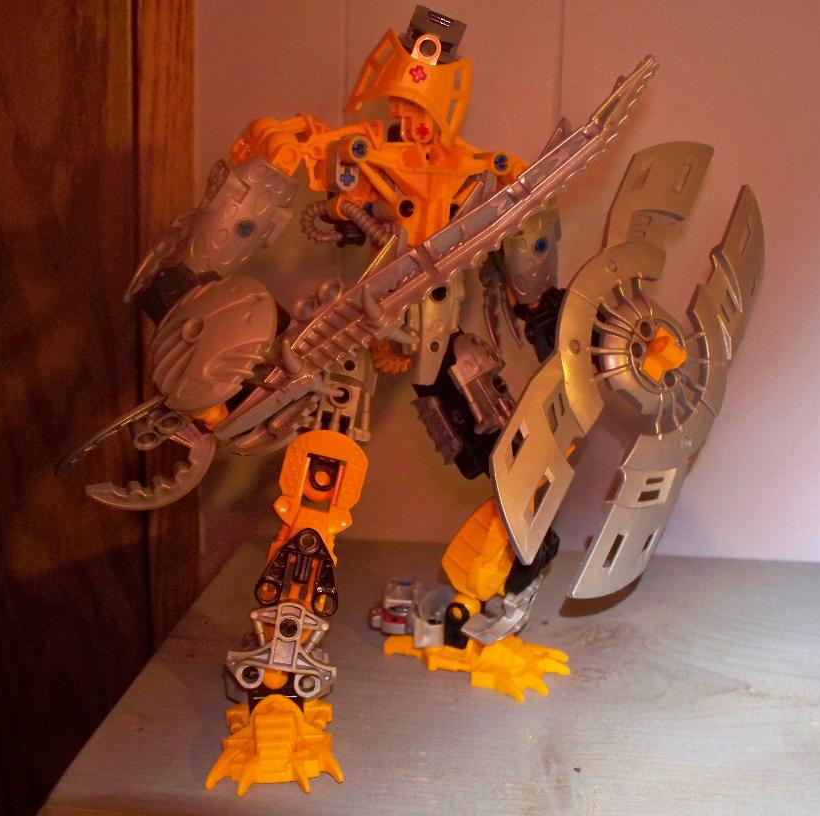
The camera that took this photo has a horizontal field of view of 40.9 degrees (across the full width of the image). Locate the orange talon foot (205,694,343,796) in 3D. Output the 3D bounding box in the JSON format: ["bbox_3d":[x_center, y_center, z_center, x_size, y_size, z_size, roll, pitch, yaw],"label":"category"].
[{"bbox_3d":[-0.039,0.089,0.321,0.039,0.017,0.062,0,11,-6],"label":"orange talon foot"}]

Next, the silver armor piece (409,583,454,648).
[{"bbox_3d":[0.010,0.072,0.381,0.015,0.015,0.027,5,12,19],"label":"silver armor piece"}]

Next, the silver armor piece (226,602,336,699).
[{"bbox_3d":[-0.035,0.066,0.309,0.032,0.028,0.012,10,14,-5],"label":"silver armor piece"}]

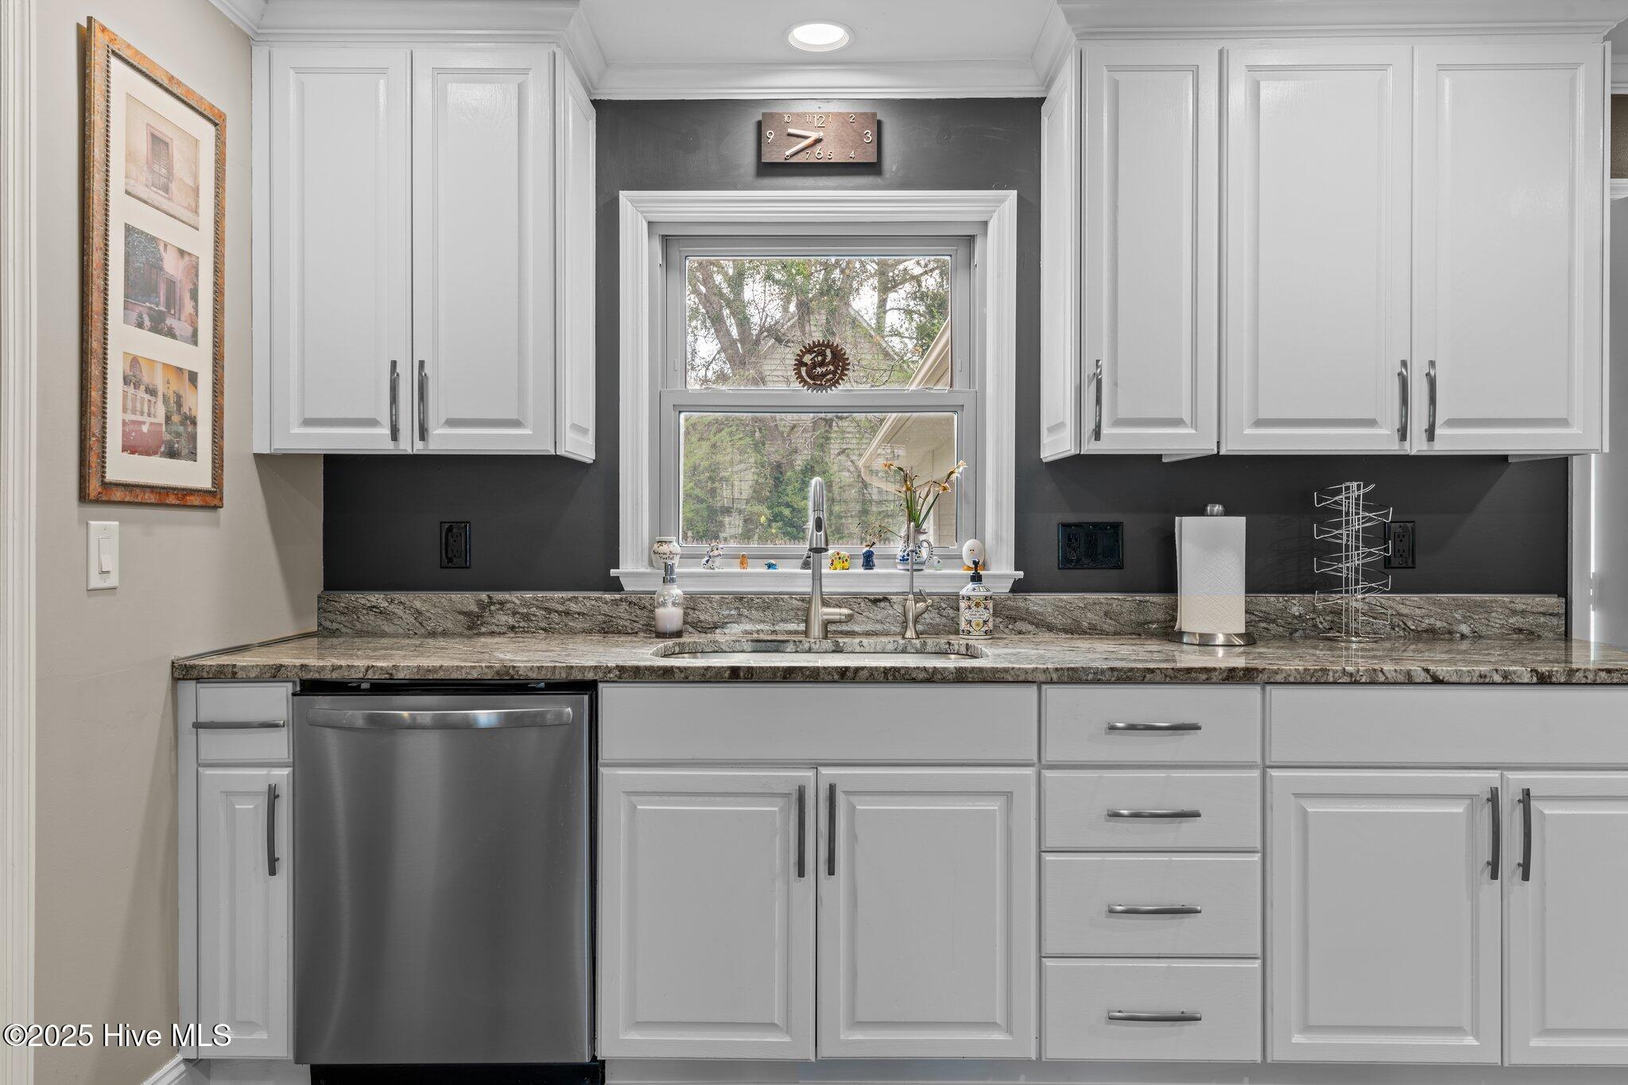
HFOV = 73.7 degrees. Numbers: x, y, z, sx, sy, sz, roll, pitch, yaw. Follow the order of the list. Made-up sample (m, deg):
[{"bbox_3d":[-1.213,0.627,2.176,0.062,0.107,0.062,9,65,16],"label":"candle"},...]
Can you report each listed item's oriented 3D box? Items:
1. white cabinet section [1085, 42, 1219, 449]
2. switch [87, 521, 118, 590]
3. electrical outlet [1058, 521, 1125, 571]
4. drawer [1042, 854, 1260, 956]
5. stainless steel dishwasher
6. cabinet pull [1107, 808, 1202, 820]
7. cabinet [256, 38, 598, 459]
[{"bbox_3d":[0.763,-0.667,2.625,0.312,0.925,0.340,0,0,0],"label":"white cabinet section"},{"bbox_3d":[-1.301,0.024,1.990,0.010,0.125,0.080,0,0,0],"label":"switch"},{"bbox_3d":[0.721,0.010,2.823,0.169,0.124,0.010,0,0,1],"label":"electrical outlet"},{"bbox_3d":[0.686,0.737,2.195,0.442,0.207,0.055,0,0,0],"label":"drawer"},{"bbox_3d":[-0.751,0.675,2.483,0.602,0.792,0.620,0,0,1],"label":"stainless steel dishwasher"},{"bbox_3d":[0.686,0.548,2.187,0.189,0.016,0.032,0,0,0],"label":"cabinet pull"},{"bbox_3d":[-0.929,-0.674,2.656,0.716,0.939,0.368,0,0,1],"label":"cabinet"}]

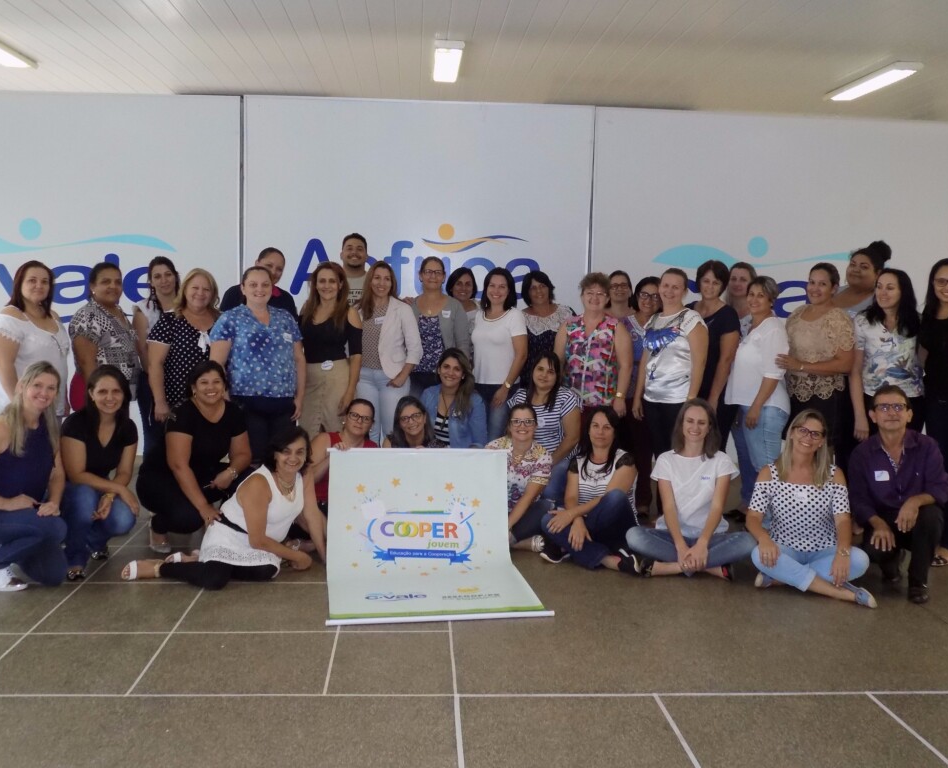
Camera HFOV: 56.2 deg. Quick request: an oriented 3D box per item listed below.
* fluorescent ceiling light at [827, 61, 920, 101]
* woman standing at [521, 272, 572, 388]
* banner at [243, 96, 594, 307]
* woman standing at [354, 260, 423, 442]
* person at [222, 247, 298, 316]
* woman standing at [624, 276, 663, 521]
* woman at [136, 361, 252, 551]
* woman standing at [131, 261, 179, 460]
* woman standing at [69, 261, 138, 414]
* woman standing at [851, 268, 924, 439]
[{"bbox_3d":[3.452,-2.612,7.712,0.215,0.075,1.230,1,6,-4],"label":"fluorescent ceiling light"},{"bbox_3d":[0.488,0.011,6.184,0.500,1.592,0.320,2,6,6],"label":"woman standing"},{"bbox_3d":[-0.464,-0.825,7.349,2.840,2.960,0.040,1,6,-3],"label":"banner"},{"bbox_3d":[-0.572,0.011,5.836,0.480,1.619,0.330,4,7,23],"label":"woman standing"},{"bbox_3d":[-1.383,-0.035,5.750,0.530,1.696,0.340,0,6,-10],"label":"person"},{"bbox_3d":[1.129,0.097,5.879,0.450,1.605,0.320,2,6,11],"label":"woman standing"},{"bbox_3d":[-1.575,0.400,5.037,0.640,1.073,0.680,-2,7,-28],"label":"woman"},{"bbox_3d":[-1.899,0.036,5.428,0.450,1.610,0.300,0,7,-15],"label":"woman standing"},{"bbox_3d":[-2.118,0.110,5.122,0.360,1.609,0.460,5,8,34],"label":"woman standing"},{"bbox_3d":[2.399,0.138,5.236,0.480,1.626,0.320,4,7,23],"label":"woman standing"}]

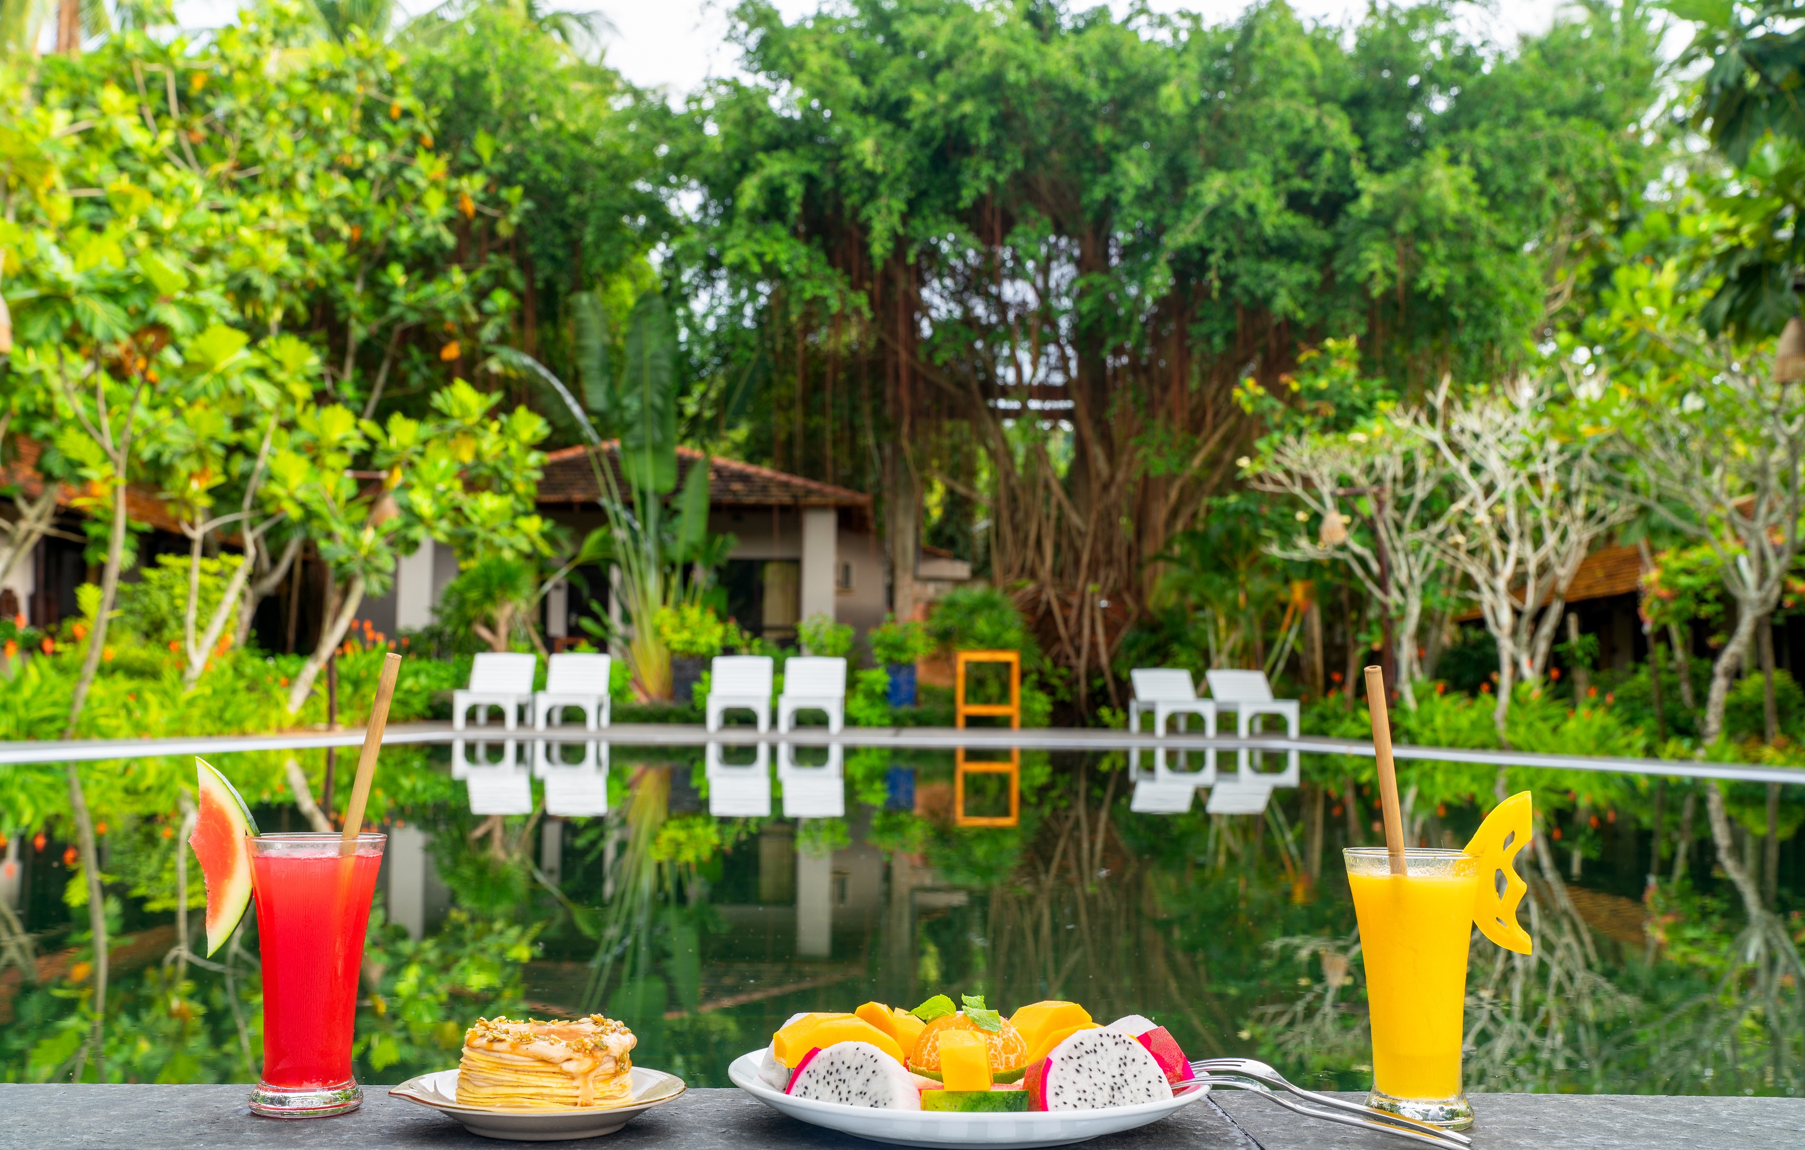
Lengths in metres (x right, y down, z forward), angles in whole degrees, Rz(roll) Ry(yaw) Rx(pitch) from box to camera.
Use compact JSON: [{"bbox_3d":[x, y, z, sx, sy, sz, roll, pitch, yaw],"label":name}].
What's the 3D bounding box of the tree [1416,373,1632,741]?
[{"bbox_3d":[4.816,-0.126,15.552,1.678,2.874,1.750,1,-4,0],"label":"tree"}]

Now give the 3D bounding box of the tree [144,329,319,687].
[{"bbox_3d":[-4.891,-0.405,14.600,1.500,2.760,1.400,1,-4,0],"label":"tree"}]

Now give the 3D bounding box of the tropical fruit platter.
[{"bbox_3d":[0.035,0.261,1.089,0.259,0.067,0.257,1,-4,0],"label":"tropical fruit platter"}]

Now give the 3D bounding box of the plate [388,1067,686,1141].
[{"bbox_3d":[-0.193,0.279,1.054,0.160,0.022,0.145,1,-4,0],"label":"plate"}]

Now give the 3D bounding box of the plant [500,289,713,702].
[{"bbox_3d":[-3.680,-0.973,24.929,2.633,5.180,2.000,1,-4,0],"label":"plant"}]

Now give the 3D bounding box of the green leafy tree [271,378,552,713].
[{"bbox_3d":[-4.320,-0.236,17.658,2.462,3.002,2.300,1,-4,0],"label":"green leafy tree"}]

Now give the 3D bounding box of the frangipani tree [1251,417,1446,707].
[{"bbox_3d":[4.078,-0.071,18.355,1.788,2.770,1.800,1,-4,0],"label":"frangipani tree"}]

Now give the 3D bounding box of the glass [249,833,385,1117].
[{"bbox_3d":[-0.325,0.218,1.105,0.076,0.146,0.076,1,-4,0],"label":"glass"}]

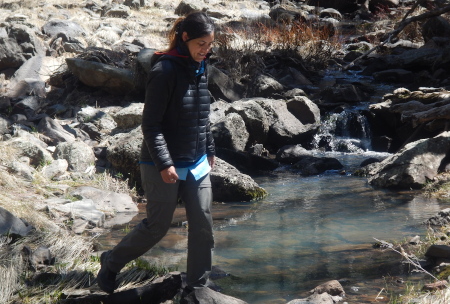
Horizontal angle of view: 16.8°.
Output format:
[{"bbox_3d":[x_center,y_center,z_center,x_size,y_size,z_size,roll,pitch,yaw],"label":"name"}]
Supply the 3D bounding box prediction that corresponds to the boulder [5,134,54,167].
[{"bbox_3d":[-1.554,-0.012,12.100,0.363,0.230,0.310,0,8,0],"label":"boulder"}]

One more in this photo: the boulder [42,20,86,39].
[{"bbox_3d":[-1.806,-1.378,17.120,0.495,0.212,0.392,-1,9,-6],"label":"boulder"}]

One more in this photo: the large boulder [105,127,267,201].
[{"bbox_3d":[-0.324,0.103,12.487,1.329,0.547,0.840,0,9,-1],"label":"large boulder"}]

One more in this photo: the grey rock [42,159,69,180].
[{"bbox_3d":[-1.325,0.137,11.900,0.202,0.135,0.170,0,8,0],"label":"grey rock"}]

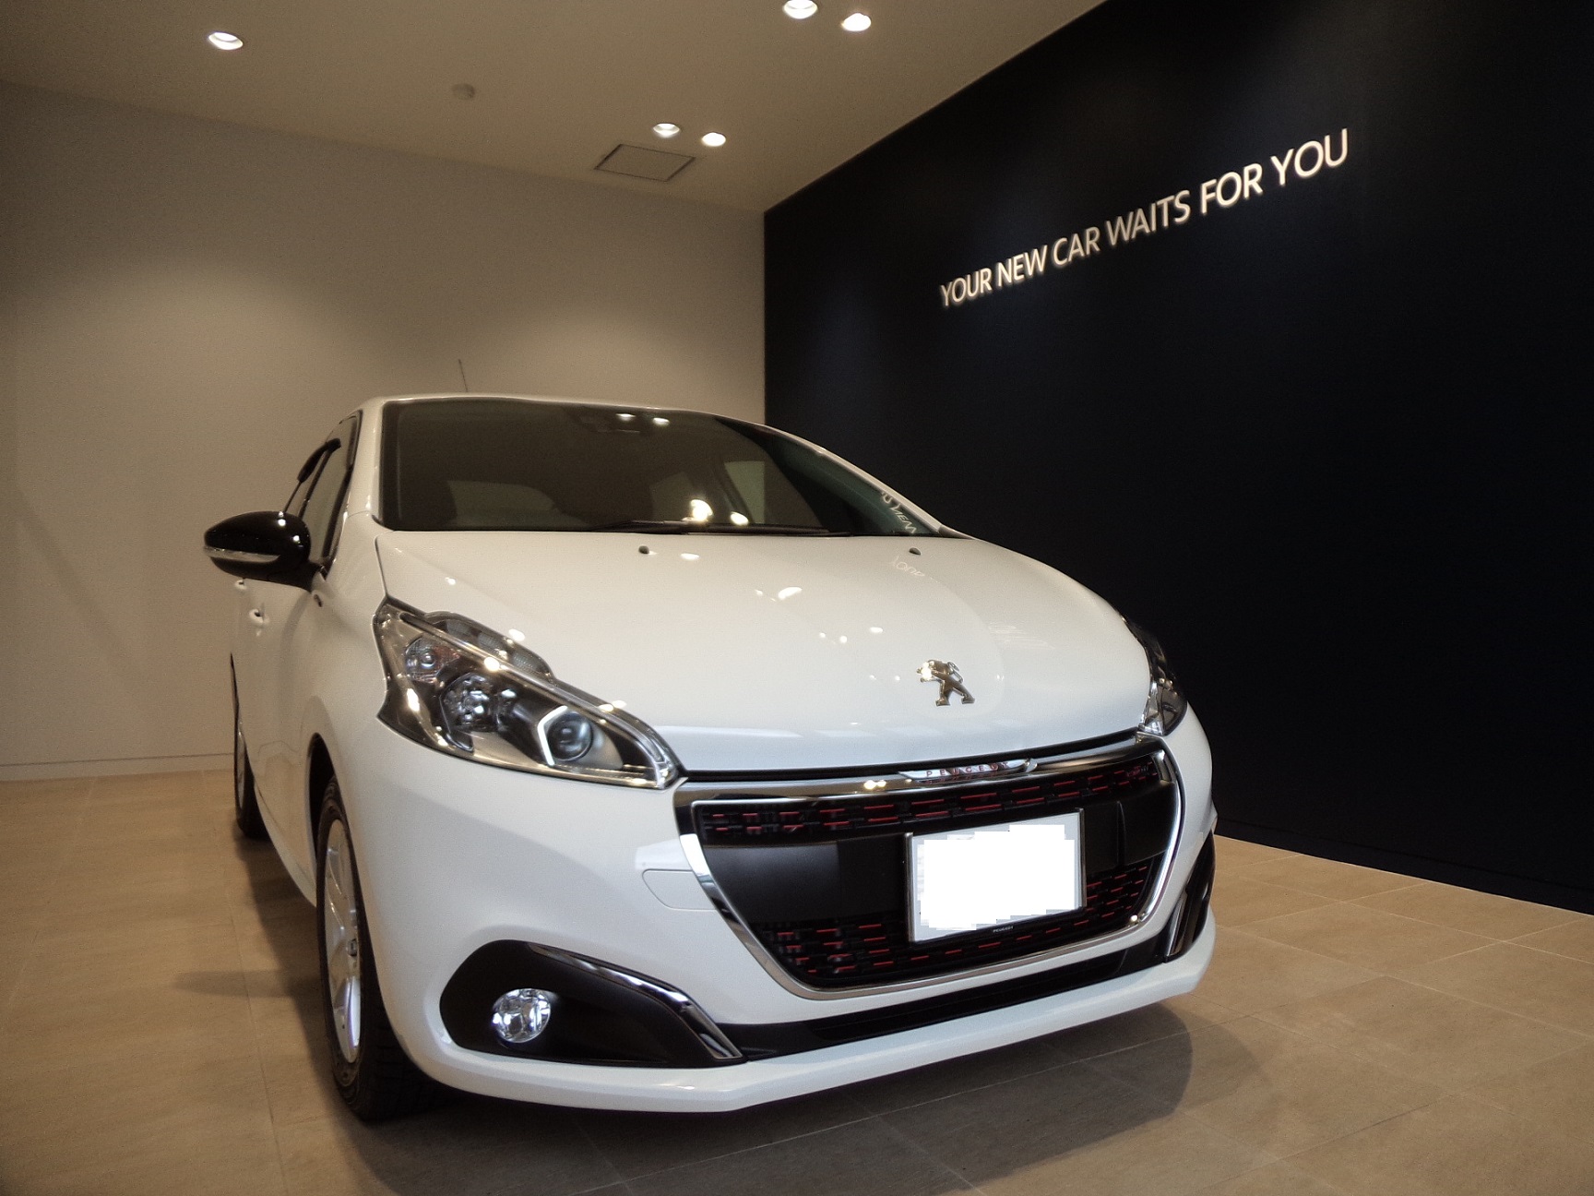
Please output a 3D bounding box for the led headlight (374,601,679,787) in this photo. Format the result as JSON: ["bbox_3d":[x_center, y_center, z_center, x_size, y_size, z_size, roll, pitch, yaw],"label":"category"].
[{"bbox_3d":[-0.436,0.140,1.869,0.345,0.270,0.520,-1,1,-29],"label":"led headlight"}]

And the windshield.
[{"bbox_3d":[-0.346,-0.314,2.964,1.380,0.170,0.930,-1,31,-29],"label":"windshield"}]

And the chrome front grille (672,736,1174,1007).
[{"bbox_3d":[0.265,0.408,1.889,0.920,0.310,0.180,-1,1,-29],"label":"chrome front grille"}]

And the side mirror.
[{"bbox_3d":[-1.169,-0.106,2.604,0.215,0.160,0.130,-1,1,-29],"label":"side mirror"}]

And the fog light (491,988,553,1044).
[{"bbox_3d":[-0.388,0.586,1.691,0.084,0.078,0.055,-1,1,-29],"label":"fog light"}]

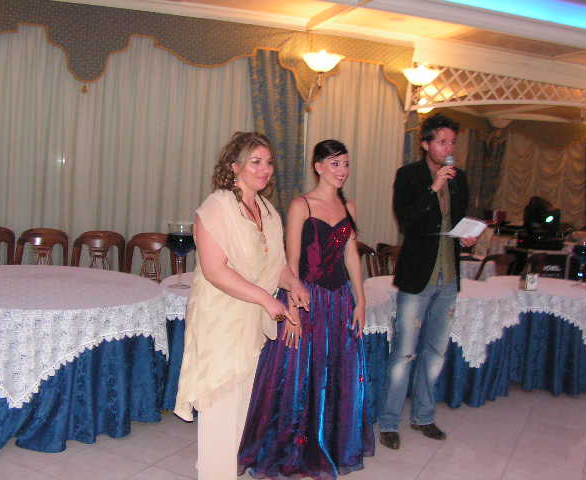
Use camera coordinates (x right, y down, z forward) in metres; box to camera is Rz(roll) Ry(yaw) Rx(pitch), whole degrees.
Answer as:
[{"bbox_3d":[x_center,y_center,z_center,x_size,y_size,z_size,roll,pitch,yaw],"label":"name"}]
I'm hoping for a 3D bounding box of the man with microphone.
[{"bbox_3d":[0.784,0.251,3.825,0.530,1.840,0.460,1,6,-38],"label":"man with microphone"}]

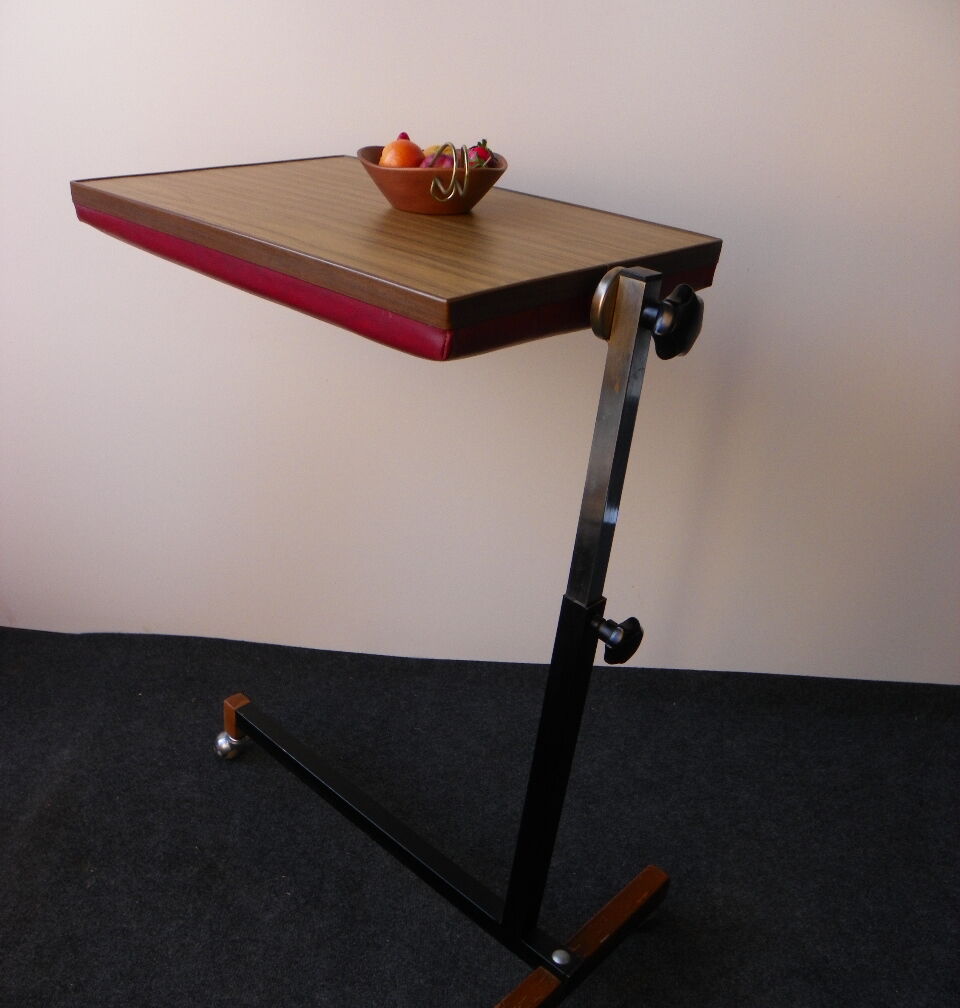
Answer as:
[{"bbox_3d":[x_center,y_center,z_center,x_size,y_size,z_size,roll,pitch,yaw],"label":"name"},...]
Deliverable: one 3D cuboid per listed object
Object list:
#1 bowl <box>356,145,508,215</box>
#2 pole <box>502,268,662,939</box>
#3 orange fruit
[{"bbox_3d":[-0.046,-0.319,0.954,0.152,0.052,0.152,26,35,36],"label":"bowl"},{"bbox_3d":[0.093,0.171,0.992,0.030,0.827,0.033,29,36,35],"label":"pole"},{"bbox_3d":[-0.077,-0.336,0.942,0.045,0.047,0.045,3,28,-2],"label":"orange fruit"}]

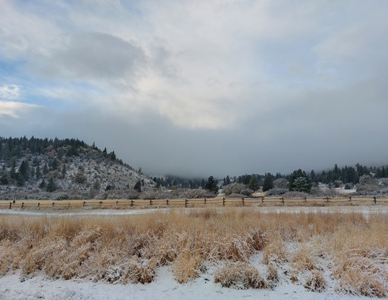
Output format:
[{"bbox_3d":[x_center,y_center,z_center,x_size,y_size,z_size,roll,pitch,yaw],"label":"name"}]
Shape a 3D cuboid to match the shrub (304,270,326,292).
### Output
[{"bbox_3d":[1.976,2.130,4.500,0.349,0.321,0.331,0,-8,0],"label":"shrub"}]

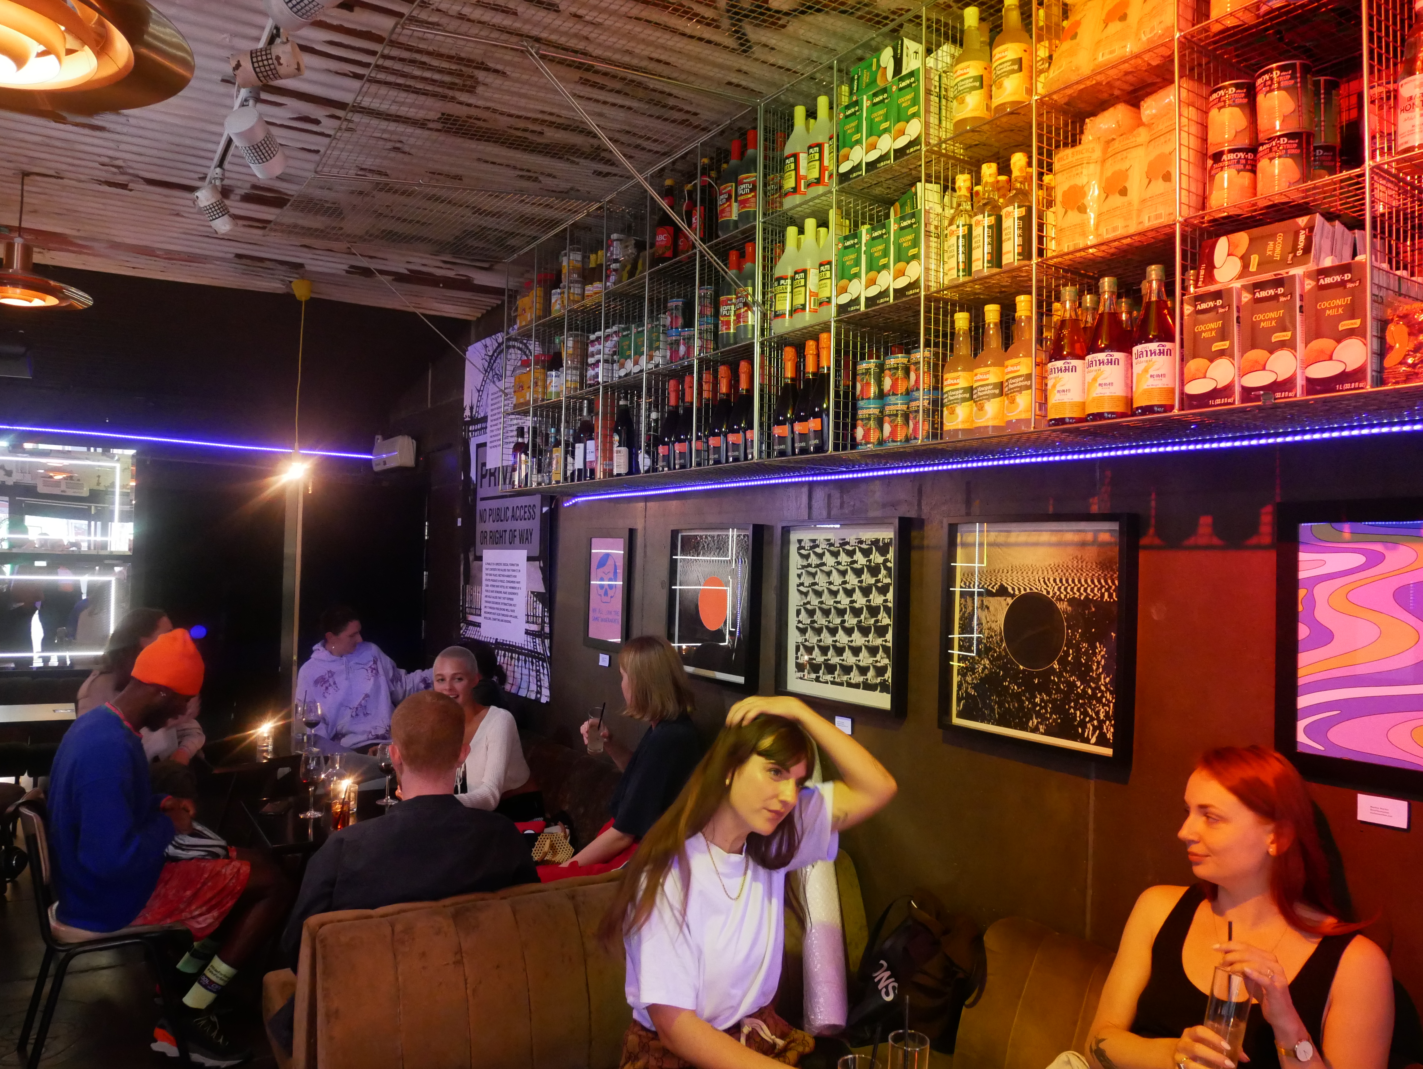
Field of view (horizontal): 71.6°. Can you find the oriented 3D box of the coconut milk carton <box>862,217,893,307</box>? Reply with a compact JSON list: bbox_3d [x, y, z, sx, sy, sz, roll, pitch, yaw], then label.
[{"bbox_3d":[0.427,-0.643,2.383,0.060,0.199,0.089,2,-2,-35],"label":"coconut milk carton"}]

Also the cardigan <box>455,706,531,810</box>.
[{"bbox_3d":[-0.817,0.784,3.480,0.320,0.370,0.400,2,-2,-44],"label":"cardigan"}]

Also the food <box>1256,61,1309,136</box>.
[{"bbox_3d":[0.966,-0.719,1.665,0.087,0.116,0.087,2,-2,-34],"label":"food"}]

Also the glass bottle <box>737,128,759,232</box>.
[{"bbox_3d":[0.120,-1.022,2.877,0.085,0.306,0.085,1,-1,0],"label":"glass bottle"}]

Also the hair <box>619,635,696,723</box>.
[{"bbox_3d":[-0.168,0.450,3.070,0.235,0.275,0.210,1,-1,21],"label":"hair"}]

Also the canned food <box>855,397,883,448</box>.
[{"bbox_3d":[0.403,-0.258,2.428,0.087,0.112,0.087,2,-2,-34],"label":"canned food"}]

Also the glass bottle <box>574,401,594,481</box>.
[{"bbox_3d":[-0.469,-0.341,3.667,0.077,0.310,0.077,1,-1,0],"label":"glass bottle"}]

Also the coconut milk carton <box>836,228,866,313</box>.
[{"bbox_3d":[0.364,-0.634,2.427,0.060,0.196,0.089,2,-1,-34],"label":"coconut milk carton"}]

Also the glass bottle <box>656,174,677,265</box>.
[{"bbox_3d":[-0.145,-1.014,3.248,0.073,0.297,0.073,1,-1,0],"label":"glass bottle"}]

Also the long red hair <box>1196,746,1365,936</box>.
[{"bbox_3d":[0.970,0.516,1.680,0.250,0.320,0.200,1,-1,11],"label":"long red hair"}]

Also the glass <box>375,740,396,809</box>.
[{"bbox_3d":[-1.059,0.781,3.220,0.070,0.207,0.070,2,-2,-34],"label":"glass"}]

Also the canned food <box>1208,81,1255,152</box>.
[{"bbox_3d":[0.909,-0.713,1.715,0.083,0.114,0.083,2,-1,-34],"label":"canned food"}]

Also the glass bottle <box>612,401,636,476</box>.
[{"bbox_3d":[-0.304,-0.327,3.426,0.076,0.275,0.076,1,-1,0],"label":"glass bottle"}]

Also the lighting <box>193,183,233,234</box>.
[{"bbox_3d":[-1.627,-1.059,3.216,0.075,0.139,0.075,1,41,14],"label":"lighting"}]

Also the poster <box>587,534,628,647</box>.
[{"bbox_3d":[-0.423,0.225,4.095,0.035,0.490,0.352,2,-2,-35],"label":"poster"}]

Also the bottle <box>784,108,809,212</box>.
[{"bbox_3d":[0.242,-1.023,2.703,0.085,0.303,0.085,1,-1,0],"label":"bottle"}]

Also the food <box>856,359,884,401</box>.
[{"bbox_3d":[0.406,-0.370,2.429,0.087,0.112,0.087,1,-1,0],"label":"food"}]

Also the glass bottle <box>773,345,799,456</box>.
[{"bbox_3d":[0.215,-0.358,2.697,0.088,0.312,0.088,1,-1,0],"label":"glass bottle"}]

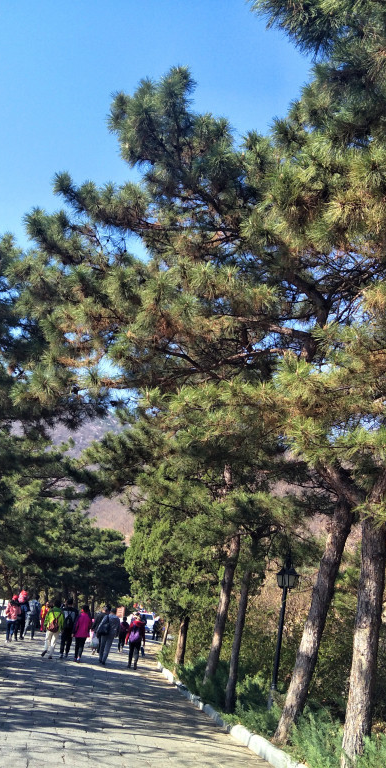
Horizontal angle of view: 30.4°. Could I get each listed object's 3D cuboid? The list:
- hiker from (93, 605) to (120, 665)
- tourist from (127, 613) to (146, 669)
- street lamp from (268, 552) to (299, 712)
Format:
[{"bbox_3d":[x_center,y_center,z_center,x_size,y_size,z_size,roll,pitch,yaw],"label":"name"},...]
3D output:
[{"bbox_3d":[-2.626,7.817,22.001,0.600,1.681,0.450,10,-14,-4],"label":"hiker"},{"bbox_3d":[-1.695,7.788,21.494,0.560,1.621,0.450,9,-14,-3],"label":"tourist"},{"bbox_3d":[2.017,5.722,16.413,0.500,3.459,0.500,8,-14,2],"label":"street lamp"}]

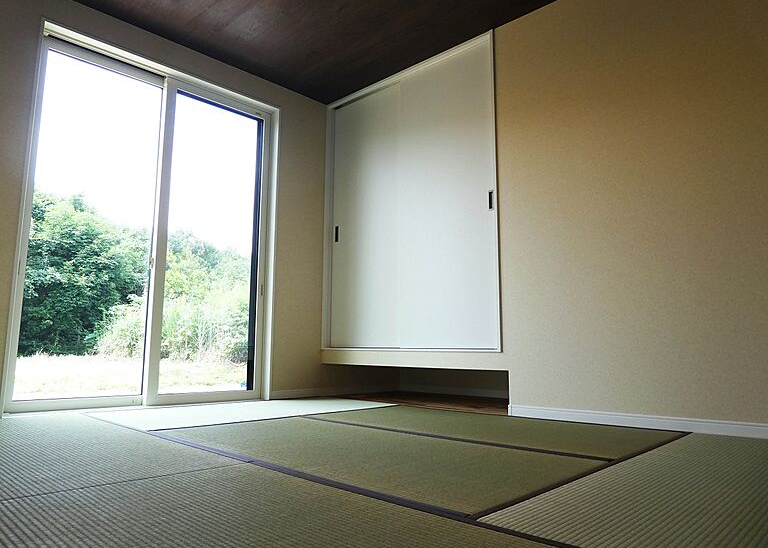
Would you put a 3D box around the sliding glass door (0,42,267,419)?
[{"bbox_3d":[-1.460,-0.248,3.569,0.100,2.190,1.620,-7,-11,43],"label":"sliding glass door"}]

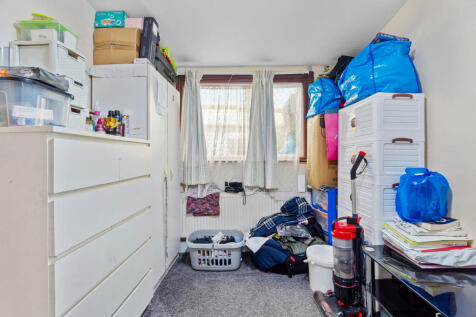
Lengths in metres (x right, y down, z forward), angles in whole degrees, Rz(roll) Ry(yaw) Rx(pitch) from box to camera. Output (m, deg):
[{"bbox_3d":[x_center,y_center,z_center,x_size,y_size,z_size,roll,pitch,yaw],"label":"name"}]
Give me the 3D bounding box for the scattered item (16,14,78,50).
[{"bbox_3d":[-0.965,-0.630,1.015,0.220,0.150,0.150,0,0,0],"label":"scattered item"}]

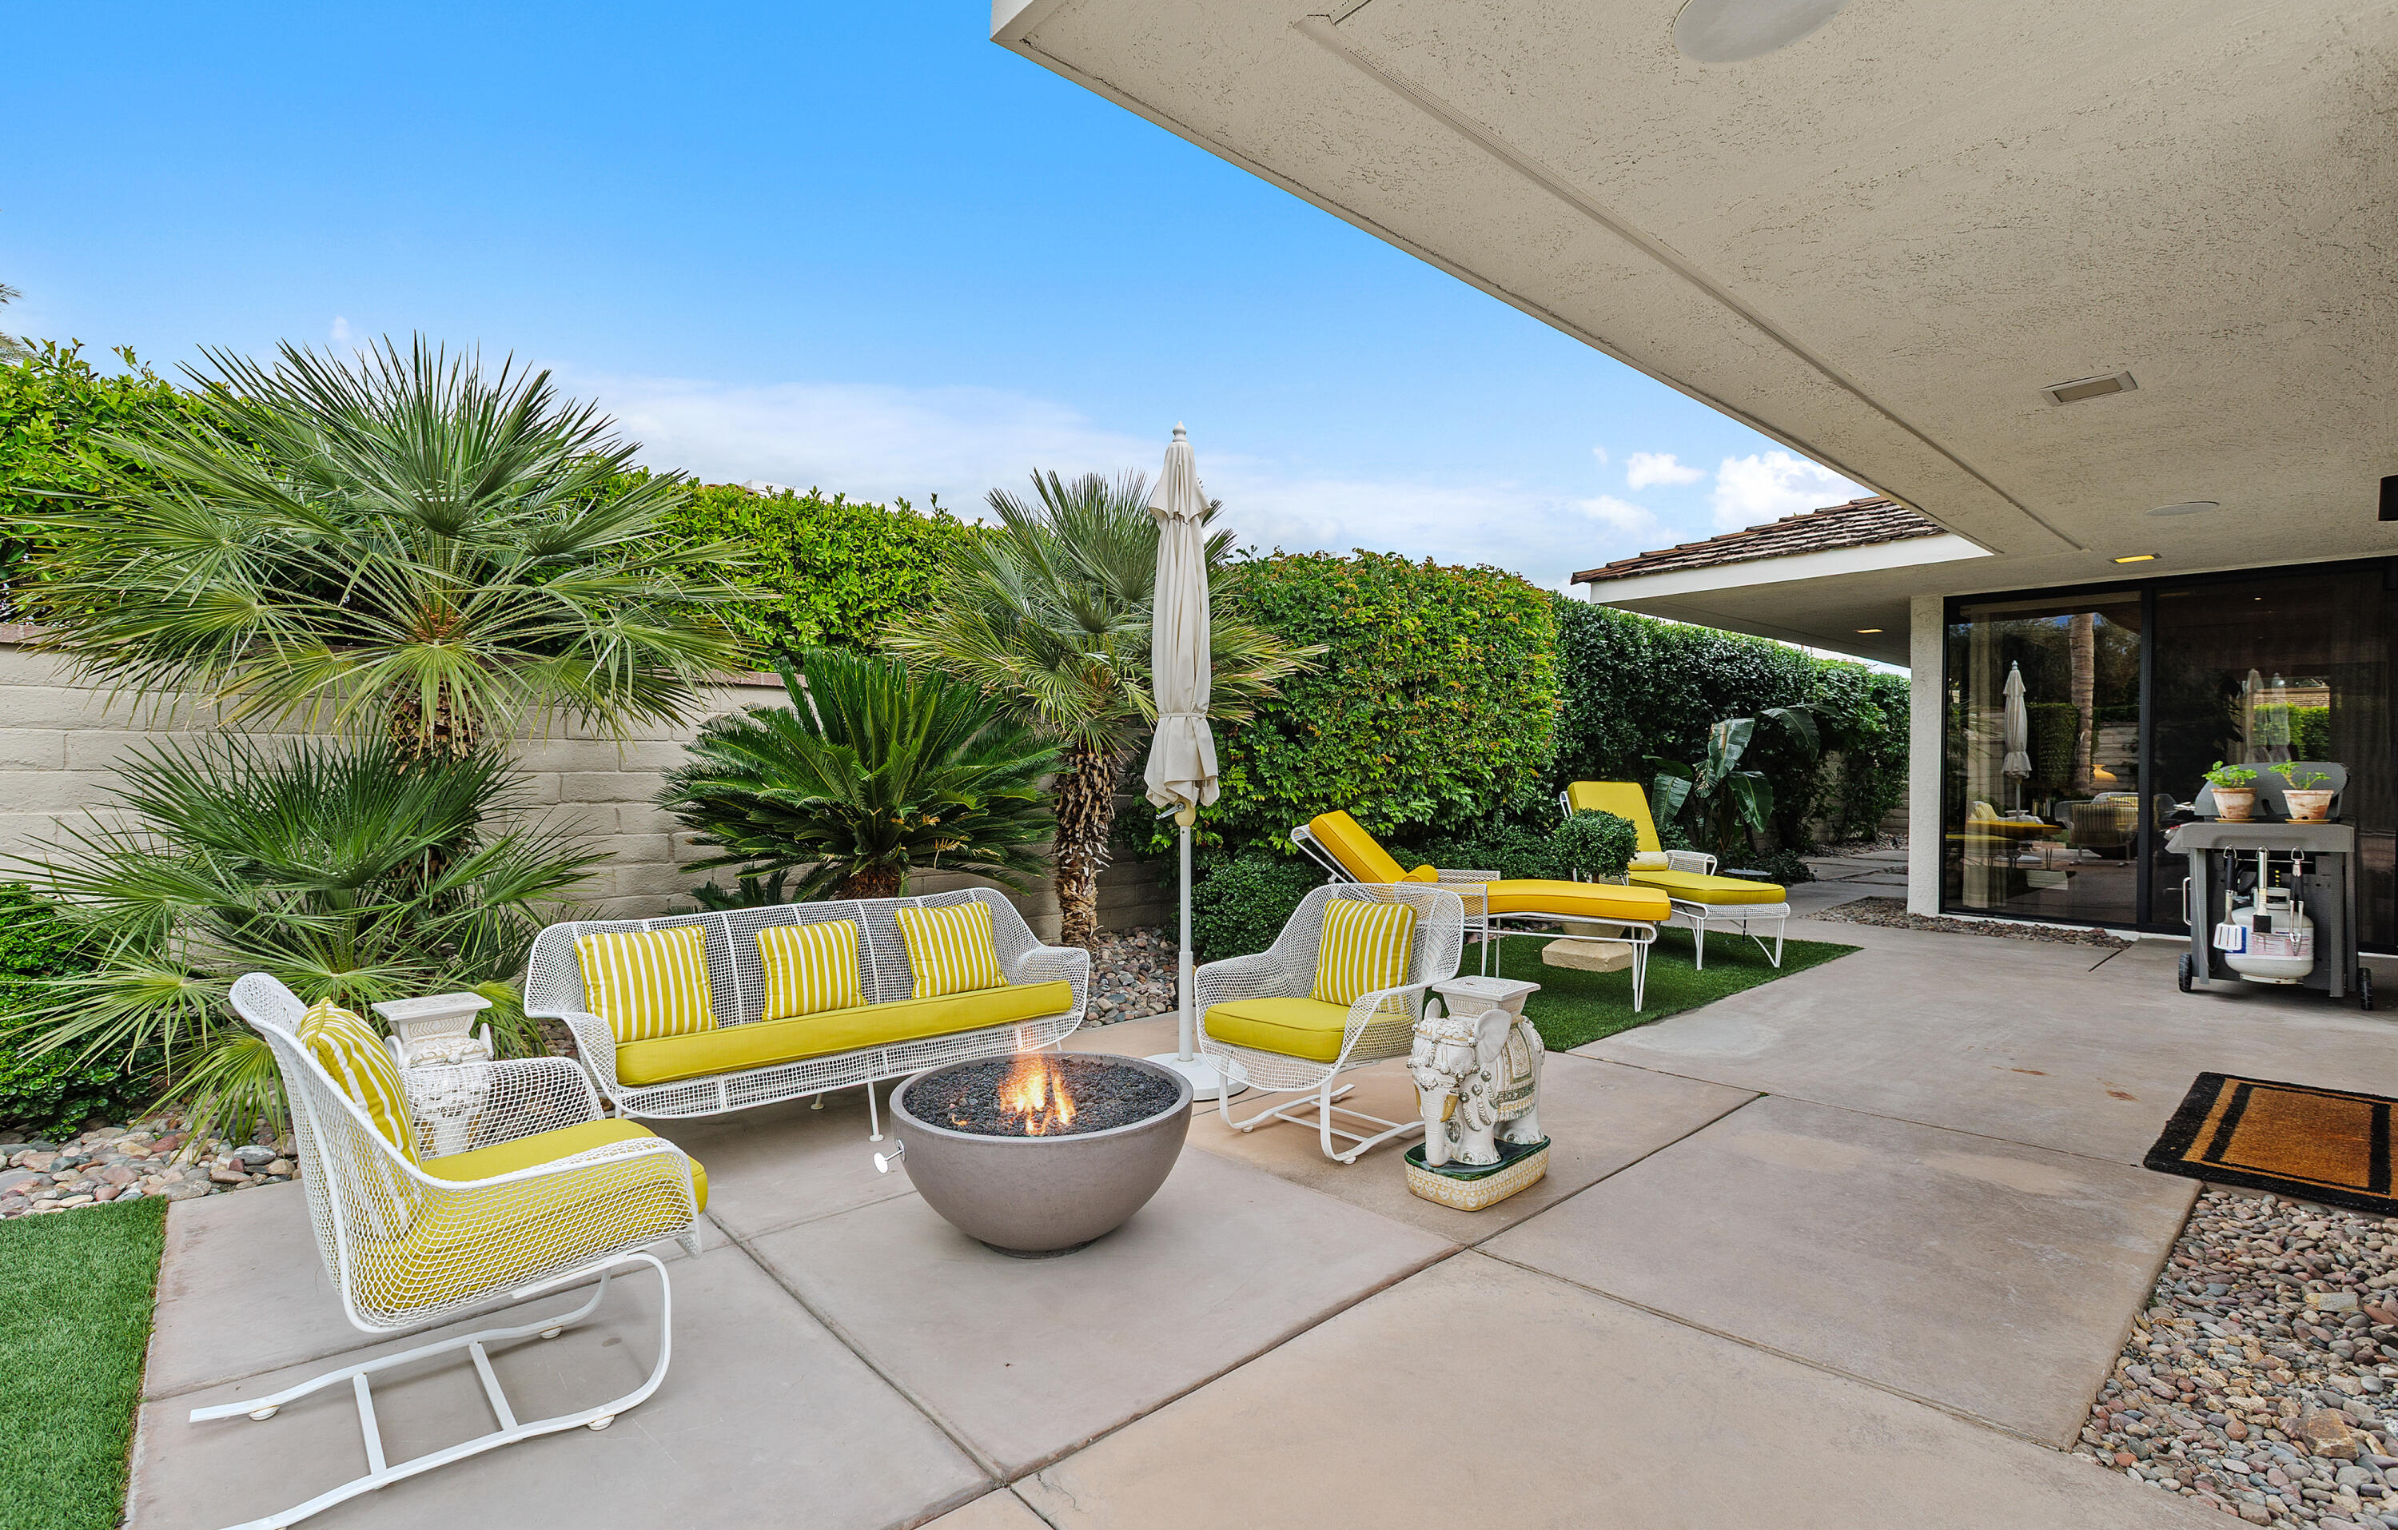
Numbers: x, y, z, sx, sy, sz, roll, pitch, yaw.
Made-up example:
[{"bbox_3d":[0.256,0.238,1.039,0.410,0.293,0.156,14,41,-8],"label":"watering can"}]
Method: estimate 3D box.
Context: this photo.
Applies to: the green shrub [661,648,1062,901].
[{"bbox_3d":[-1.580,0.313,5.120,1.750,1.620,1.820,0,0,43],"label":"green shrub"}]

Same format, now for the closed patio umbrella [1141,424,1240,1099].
[{"bbox_3d":[-0.055,-0.047,4.090,0.480,2.530,0.480,0,0,0],"label":"closed patio umbrella"}]

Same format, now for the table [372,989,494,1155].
[{"bbox_3d":[-2.090,0.938,2.920,0.400,0.550,0.260,0,0,39],"label":"table"}]

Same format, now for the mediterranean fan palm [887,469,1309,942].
[{"bbox_3d":[-0.645,-0.340,6.700,2.550,3.020,2.350,0,0,0],"label":"mediterranean fan palm"}]

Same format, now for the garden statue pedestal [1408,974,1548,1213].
[{"bbox_3d":[0.775,0.895,2.990,0.370,0.550,0.260,0,0,-40],"label":"garden statue pedestal"}]

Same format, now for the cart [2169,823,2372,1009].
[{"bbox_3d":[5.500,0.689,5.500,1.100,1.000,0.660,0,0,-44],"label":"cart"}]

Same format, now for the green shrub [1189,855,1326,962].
[{"bbox_3d":[0.330,0.855,6.500,0.860,0.630,0.820,0,0,0],"label":"green shrub"}]

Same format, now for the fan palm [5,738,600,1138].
[{"bbox_3d":[-2.970,0.576,3.700,1.550,1.280,1.600,0,0,43],"label":"fan palm"}]

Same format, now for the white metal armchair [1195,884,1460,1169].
[{"bbox_3d":[0.430,0.785,3.410,0.690,0.770,0.730,0,0,41],"label":"white metal armchair"}]

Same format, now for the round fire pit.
[{"bbox_3d":[-0.405,1.030,2.760,0.780,0.365,0.780,0,0,0],"label":"round fire pit"}]

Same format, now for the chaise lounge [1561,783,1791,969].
[{"bbox_3d":[2.933,0.645,6.755,0.650,1.050,1.460,0,0,-15],"label":"chaise lounge"}]

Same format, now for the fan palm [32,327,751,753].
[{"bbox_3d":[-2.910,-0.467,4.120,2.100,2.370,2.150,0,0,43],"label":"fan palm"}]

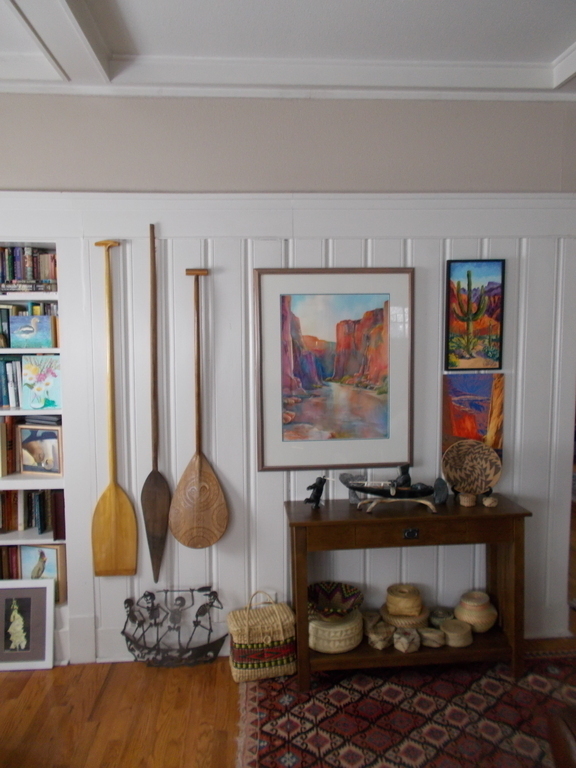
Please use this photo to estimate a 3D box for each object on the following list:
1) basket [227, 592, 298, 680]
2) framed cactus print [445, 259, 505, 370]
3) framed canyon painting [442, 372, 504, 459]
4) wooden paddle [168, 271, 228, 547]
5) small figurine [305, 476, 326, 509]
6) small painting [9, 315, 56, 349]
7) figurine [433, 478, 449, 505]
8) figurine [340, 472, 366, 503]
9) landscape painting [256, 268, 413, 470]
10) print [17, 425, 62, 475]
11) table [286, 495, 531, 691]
[{"bbox_3d":[-0.117,1.115,2.626,0.300,0.380,0.200,-2,5,-16],"label":"basket"},{"bbox_3d":[0.872,-0.320,2.700,0.277,0.508,0.025,-1,5,-5],"label":"framed cactus print"},{"bbox_3d":[0.875,0.179,2.739,0.295,0.455,0.025,-1,5,-5],"label":"framed canyon painting"},{"bbox_3d":[-0.409,0.127,2.604,0.262,1.268,0.045,0,5,-5],"label":"wooden paddle"},{"bbox_3d":[0.123,0.486,2.586,0.095,0.143,0.065,0,5,9],"label":"small figurine"},{"bbox_3d":[-1.164,-0.239,2.638,0.190,0.145,0.025,0,5,6],"label":"small painting"},{"bbox_3d":[0.702,0.495,2.655,0.070,0.118,0.050,-1,5,-5],"label":"figurine"},{"bbox_3d":[0.302,0.485,2.673,0.127,0.140,0.060,-1,4,-4],"label":"figurine"},{"bbox_3d":[0.220,-0.065,2.667,0.733,0.924,0.028,-1,5,-5],"label":"landscape painting"},{"bbox_3d":[-1.156,0.307,2.692,0.222,0.230,0.025,1,5,14],"label":"print"},{"bbox_3d":[0.519,0.925,2.597,1.044,0.748,0.313,-1,5,-5],"label":"table"}]

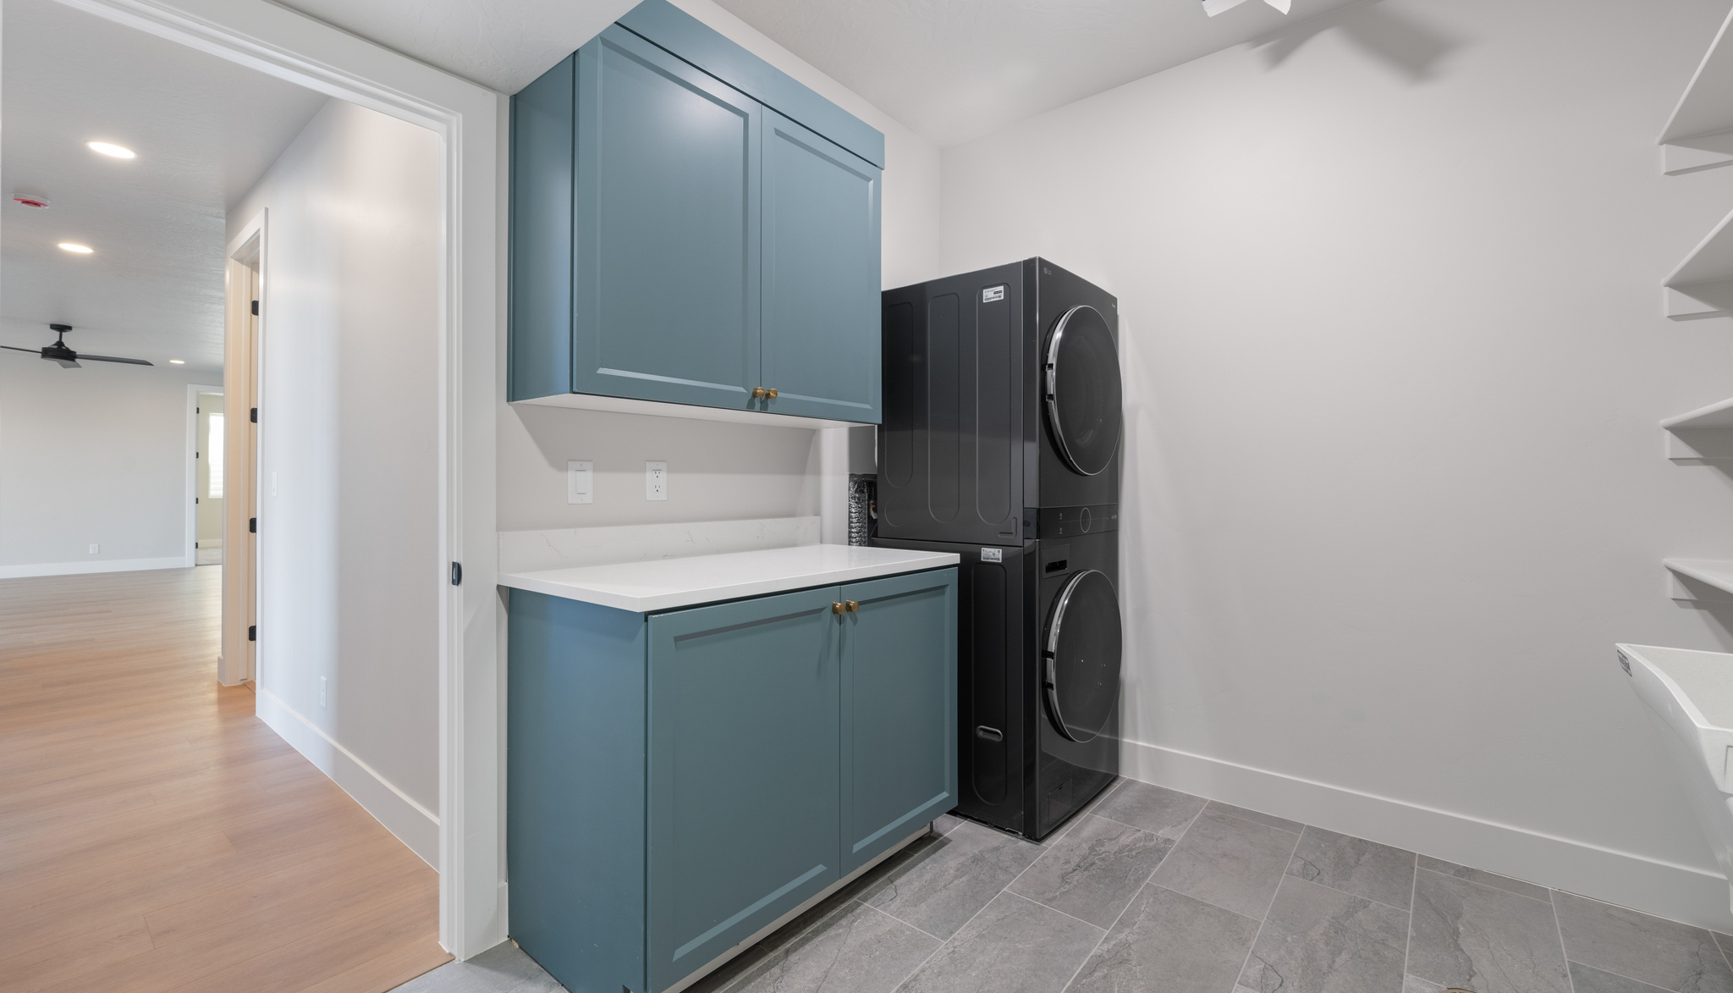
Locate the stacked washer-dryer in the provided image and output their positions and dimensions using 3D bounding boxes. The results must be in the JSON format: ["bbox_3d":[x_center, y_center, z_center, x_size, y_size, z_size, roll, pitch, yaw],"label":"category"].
[{"bbox_3d":[0.515,0.166,2.775,0.750,1.880,0.684,1,1,39],"label":"stacked washer-dryer"}]

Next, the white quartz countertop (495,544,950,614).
[{"bbox_3d":[-0.307,0.203,2.058,0.616,0.031,1.172,1,1,39],"label":"white quartz countertop"}]

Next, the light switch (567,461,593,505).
[{"bbox_3d":[-0.774,-0.038,1.964,0.008,0.116,0.072,1,1,39],"label":"light switch"}]

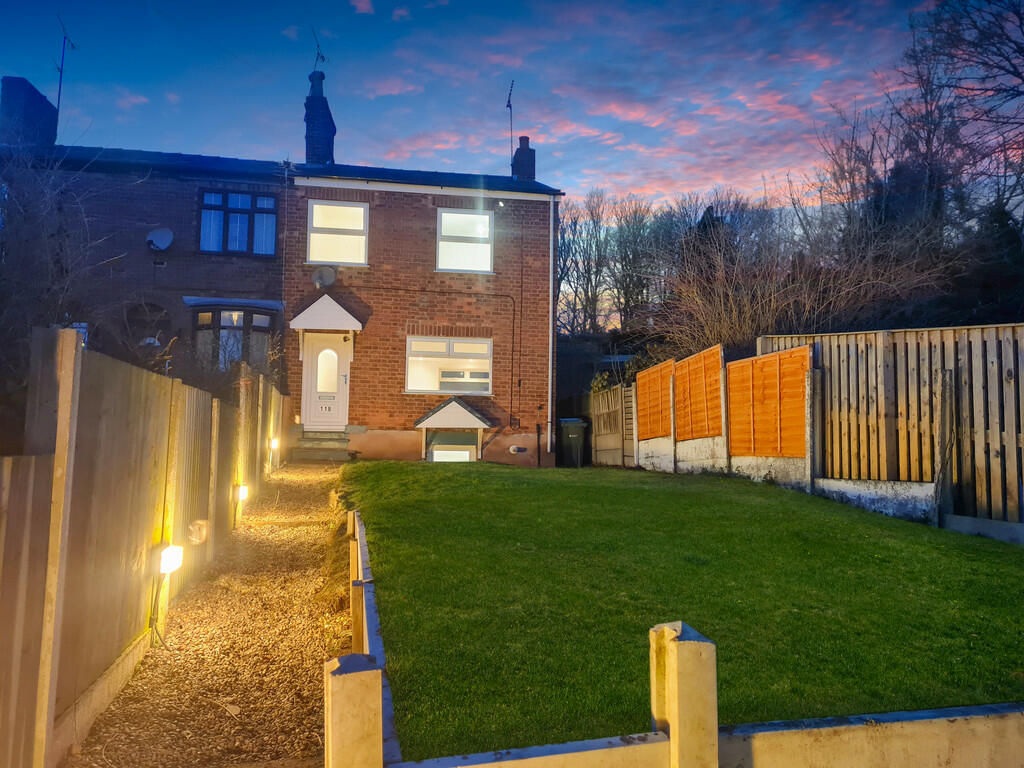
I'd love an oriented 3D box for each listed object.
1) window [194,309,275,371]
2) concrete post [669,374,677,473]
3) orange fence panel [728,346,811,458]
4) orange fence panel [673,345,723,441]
[{"bbox_3d":[-5.601,-0.856,15.524,1.527,1.355,0.300,2,-6,-9],"label":"window"},{"bbox_3d":[2.562,0.619,12.068,0.110,1.529,0.100,1,-6,-9],"label":"concrete post"},{"bbox_3d":[3.062,0.263,9.272,0.050,1.220,1.830,3,-5,-12],"label":"orange fence panel"},{"bbox_3d":[2.715,0.188,11.179,0.050,1.220,1.830,1,-7,-8],"label":"orange fence panel"}]

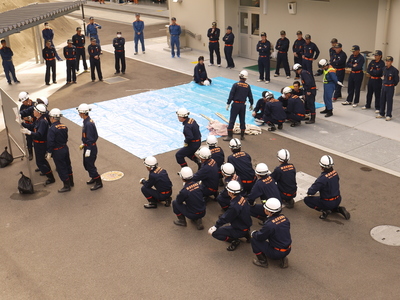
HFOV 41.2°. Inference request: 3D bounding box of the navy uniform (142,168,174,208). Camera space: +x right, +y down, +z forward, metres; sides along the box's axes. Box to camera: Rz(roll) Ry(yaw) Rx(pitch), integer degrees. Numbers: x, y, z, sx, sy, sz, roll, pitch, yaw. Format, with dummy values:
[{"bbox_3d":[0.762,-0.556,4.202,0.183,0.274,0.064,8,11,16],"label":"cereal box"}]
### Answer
[{"bbox_3d":[-0.835,0.697,10.408,0.600,0.800,0.470,7,23,23],"label":"navy uniform"}]

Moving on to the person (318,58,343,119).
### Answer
[{"bbox_3d":[3.696,-1.807,15.283,0.620,1.620,0.550,-10,22,-18],"label":"person"}]

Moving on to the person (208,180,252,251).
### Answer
[{"bbox_3d":[0.502,1.078,8.751,0.800,1.120,0.560,3,21,14],"label":"person"}]

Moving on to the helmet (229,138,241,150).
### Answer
[{"bbox_3d":[0.666,-0.113,10.200,0.225,0.170,0.280,-10,22,-19],"label":"helmet"}]

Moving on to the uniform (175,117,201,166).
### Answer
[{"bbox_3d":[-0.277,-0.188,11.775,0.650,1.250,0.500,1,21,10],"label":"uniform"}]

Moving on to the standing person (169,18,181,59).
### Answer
[{"bbox_3d":[-1.138,-5.066,24.000,0.500,1.770,0.360,-4,21,-5],"label":"standing person"}]

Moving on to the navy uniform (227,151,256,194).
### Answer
[{"bbox_3d":[0.807,0.467,10.333,0.560,0.820,0.660,-12,23,-23],"label":"navy uniform"}]

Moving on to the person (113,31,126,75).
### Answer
[{"bbox_3d":[-3.309,-4.007,21.845,0.540,1.720,0.380,-6,21,-9],"label":"person"}]

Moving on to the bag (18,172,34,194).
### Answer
[{"bbox_3d":[-3.723,0.672,11.308,0.350,0.440,0.340,-2,20,0],"label":"bag"}]

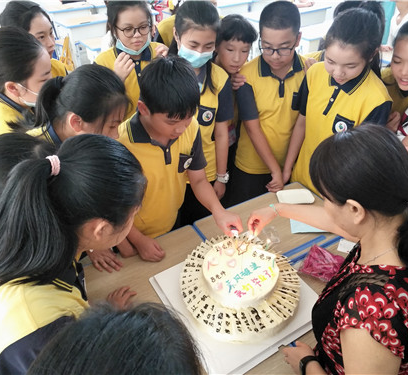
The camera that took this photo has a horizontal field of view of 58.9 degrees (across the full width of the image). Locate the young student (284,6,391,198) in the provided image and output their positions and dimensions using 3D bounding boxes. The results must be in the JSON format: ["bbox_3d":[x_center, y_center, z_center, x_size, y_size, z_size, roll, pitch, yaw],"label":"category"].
[{"bbox_3d":[0.580,-0.003,1.779,0.430,1.560,0.300,20,43,26],"label":"young student"}]

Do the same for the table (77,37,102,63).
[{"bbox_3d":[-0.995,-1.293,4.164,0.600,0.750,0.400,-24,43,-26],"label":"table"}]

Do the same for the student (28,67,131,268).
[{"bbox_3d":[-0.431,0.234,1.566,0.420,1.510,0.420,17,42,23],"label":"student"}]

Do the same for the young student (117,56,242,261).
[{"bbox_3d":[-0.152,0.211,1.581,0.420,1.510,0.480,-19,41,-21],"label":"young student"}]

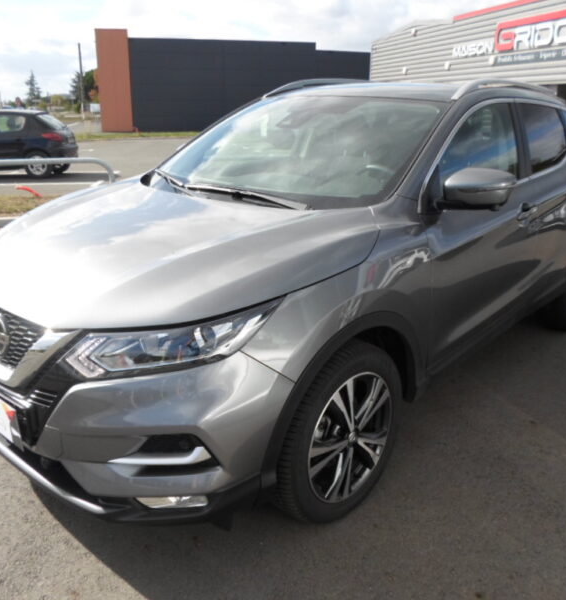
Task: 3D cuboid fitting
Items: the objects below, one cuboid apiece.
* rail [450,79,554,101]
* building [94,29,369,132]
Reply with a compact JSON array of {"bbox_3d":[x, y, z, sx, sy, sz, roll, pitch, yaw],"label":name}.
[{"bbox_3d":[1.301,-1.174,3.230,0.060,0.100,1.500,16,25,40],"label":"rail"},{"bbox_3d":[-3.728,-15.063,40.221,18.277,5.600,11.000,-7,20,-19],"label":"building"}]

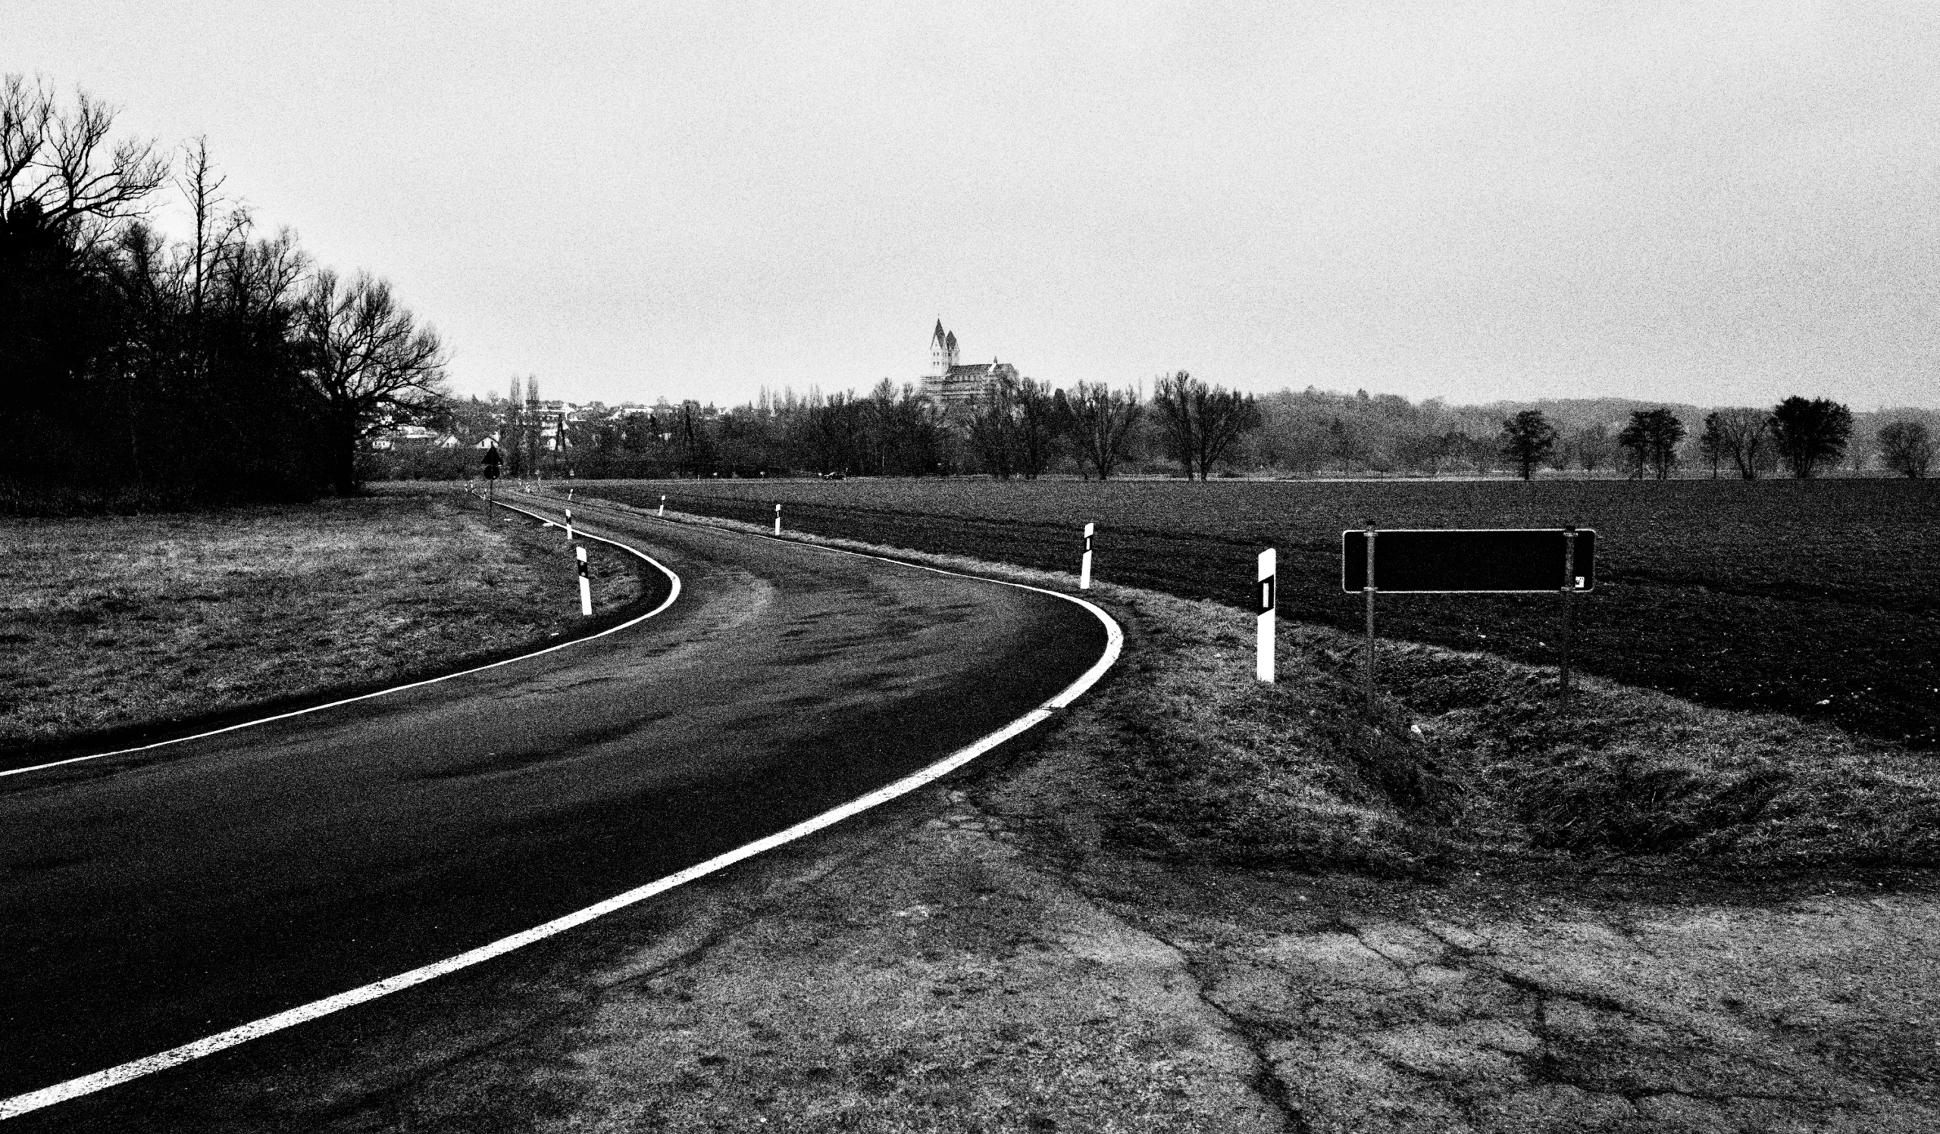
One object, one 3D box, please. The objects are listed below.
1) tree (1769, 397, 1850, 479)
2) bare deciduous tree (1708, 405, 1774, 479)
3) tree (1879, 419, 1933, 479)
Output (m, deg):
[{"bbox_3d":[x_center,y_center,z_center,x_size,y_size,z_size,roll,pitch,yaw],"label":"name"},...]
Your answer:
[{"bbox_3d":[150.346,-23.180,270.000,14.452,14.640,13.730,2,4,29],"label":"tree"},{"bbox_3d":[140.300,-22.643,275.000,11.776,12.978,11.187,2,4,27],"label":"bare deciduous tree"},{"bbox_3d":[179.522,-22.713,290.000,10.443,11.357,9.920,2,4,32],"label":"tree"}]

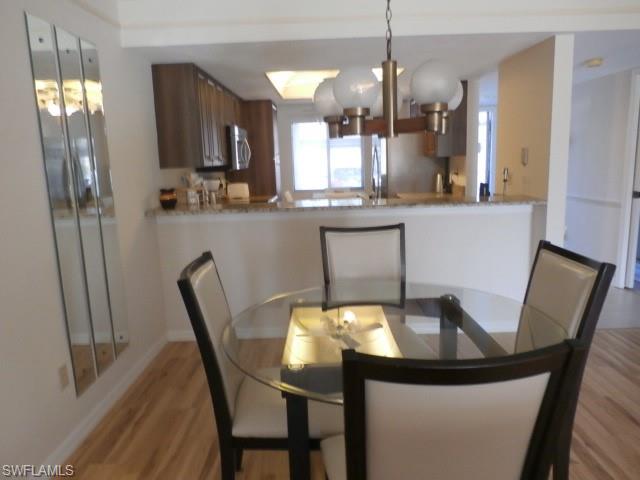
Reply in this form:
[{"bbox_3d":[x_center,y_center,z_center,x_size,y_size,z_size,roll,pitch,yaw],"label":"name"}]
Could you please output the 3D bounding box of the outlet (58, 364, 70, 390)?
[{"bbox_3d":[-1.235,0.668,2.245,0.010,0.116,0.075,-2,10,1],"label":"outlet"}]

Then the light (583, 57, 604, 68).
[{"bbox_3d":[2.354,-1.517,3.969,0.170,0.050,0.170,-2,10,1],"label":"light"}]

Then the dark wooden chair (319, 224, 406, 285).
[{"bbox_3d":[0.258,0.471,2.463,0.485,1.020,0.590,-2,10,1],"label":"dark wooden chair"}]

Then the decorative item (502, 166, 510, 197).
[{"bbox_3d":[1.524,-0.481,3.776,0.057,0.240,0.060,-2,10,1],"label":"decorative item"}]

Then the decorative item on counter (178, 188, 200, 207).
[{"bbox_3d":[-1.053,-0.345,3.748,0.165,0.144,0.150,-2,10,1],"label":"decorative item on counter"}]

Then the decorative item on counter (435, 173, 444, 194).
[{"bbox_3d":[1.027,-0.470,3.928,0.070,0.195,0.070,-2,10,1],"label":"decorative item on counter"}]

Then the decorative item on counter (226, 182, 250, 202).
[{"bbox_3d":[-0.707,-0.413,3.973,0.185,0.175,0.200,-2,10,1],"label":"decorative item on counter"}]

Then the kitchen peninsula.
[{"bbox_3d":[0.196,0.214,3.799,2.864,1.065,0.830,-2,10,1],"label":"kitchen peninsula"}]

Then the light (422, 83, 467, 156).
[{"bbox_3d":[0.463,-0.469,1.720,0.160,0.270,0.160,-2,10,1],"label":"light"}]

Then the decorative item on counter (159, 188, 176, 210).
[{"bbox_3d":[-1.164,-0.319,3.558,0.125,0.162,0.125,-2,10,1],"label":"decorative item on counter"}]

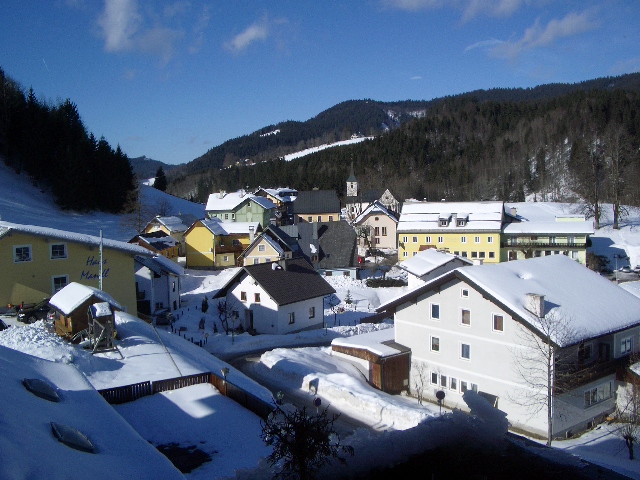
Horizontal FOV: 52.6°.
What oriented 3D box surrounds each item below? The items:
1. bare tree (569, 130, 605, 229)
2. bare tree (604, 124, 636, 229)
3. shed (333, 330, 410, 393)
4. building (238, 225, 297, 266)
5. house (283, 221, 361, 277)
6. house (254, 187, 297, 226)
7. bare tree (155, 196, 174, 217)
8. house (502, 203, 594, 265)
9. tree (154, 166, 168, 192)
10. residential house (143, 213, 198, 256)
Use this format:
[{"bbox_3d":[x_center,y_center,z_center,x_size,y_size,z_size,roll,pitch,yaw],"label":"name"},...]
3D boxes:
[{"bbox_3d":[67.130,-15.240,163.000,8.200,24.500,8.200,-1,5,0],"label":"bare tree"},{"bbox_3d":[77.075,-16.324,167.084,8.300,27.000,8.300,-1,4,0],"label":"bare tree"},{"bbox_3d":[4.889,10.034,54.821,5.600,3.200,5.600,-5,6,-44],"label":"shed"},{"bbox_3d":[-7.708,1.120,123.523,11.500,8.900,9.500,2,5,28],"label":"building"},{"bbox_3d":[0.034,1.816,123.647,14.500,10.400,12.000,0,4,3],"label":"house"},{"bbox_3d":[-12.332,-7.918,168.000,11.000,11.000,11.500,2,5,30],"label":"house"},{"bbox_3d":[-43.290,-9.112,179.796,5.200,6.000,5.200,-1,4,0],"label":"bare tree"},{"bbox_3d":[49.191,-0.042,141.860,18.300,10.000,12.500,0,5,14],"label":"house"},{"bbox_3d":[-73.557,-27.793,299.576,6.300,12.500,6.300,-1,4,0],"label":"tree"},{"bbox_3d":[-35.931,-1.221,151.884,7.600,9.000,11.000,0,5,14],"label":"residential house"}]

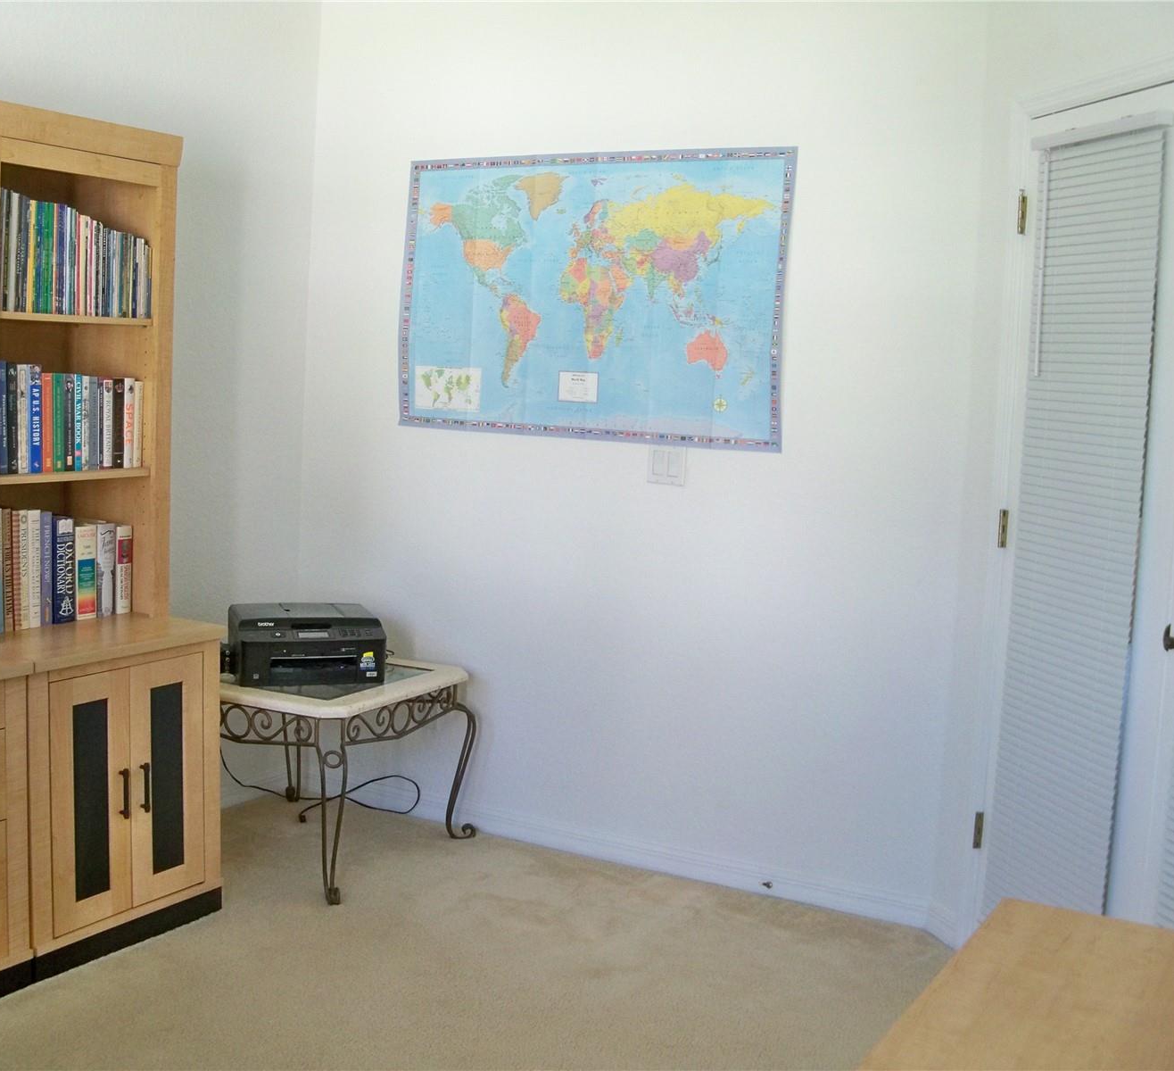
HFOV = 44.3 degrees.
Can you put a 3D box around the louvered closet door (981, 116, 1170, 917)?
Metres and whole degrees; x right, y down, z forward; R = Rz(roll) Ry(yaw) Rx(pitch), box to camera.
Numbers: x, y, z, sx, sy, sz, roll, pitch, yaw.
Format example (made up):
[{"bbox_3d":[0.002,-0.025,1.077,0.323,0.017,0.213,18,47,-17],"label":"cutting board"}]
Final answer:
[{"bbox_3d":[1.048,0.050,3.101,0.050,1.860,0.530,1,6,-16],"label":"louvered closet door"}]

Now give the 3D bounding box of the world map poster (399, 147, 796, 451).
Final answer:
[{"bbox_3d":[-0.012,-0.676,4.082,1.260,0.808,0.010,6,7,29],"label":"world map poster"}]

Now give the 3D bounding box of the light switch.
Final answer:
[{"bbox_3d":[0.220,-0.196,3.991,0.116,0.116,0.010,6,7,29],"label":"light switch"}]

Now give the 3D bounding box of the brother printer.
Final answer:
[{"bbox_3d":[-0.810,0.307,4.145,0.405,0.175,0.375,0,6,-19],"label":"brother printer"}]

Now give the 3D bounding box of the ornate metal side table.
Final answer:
[{"bbox_3d":[-0.789,0.644,4.174,0.720,0.535,0.720,6,7,29],"label":"ornate metal side table"}]

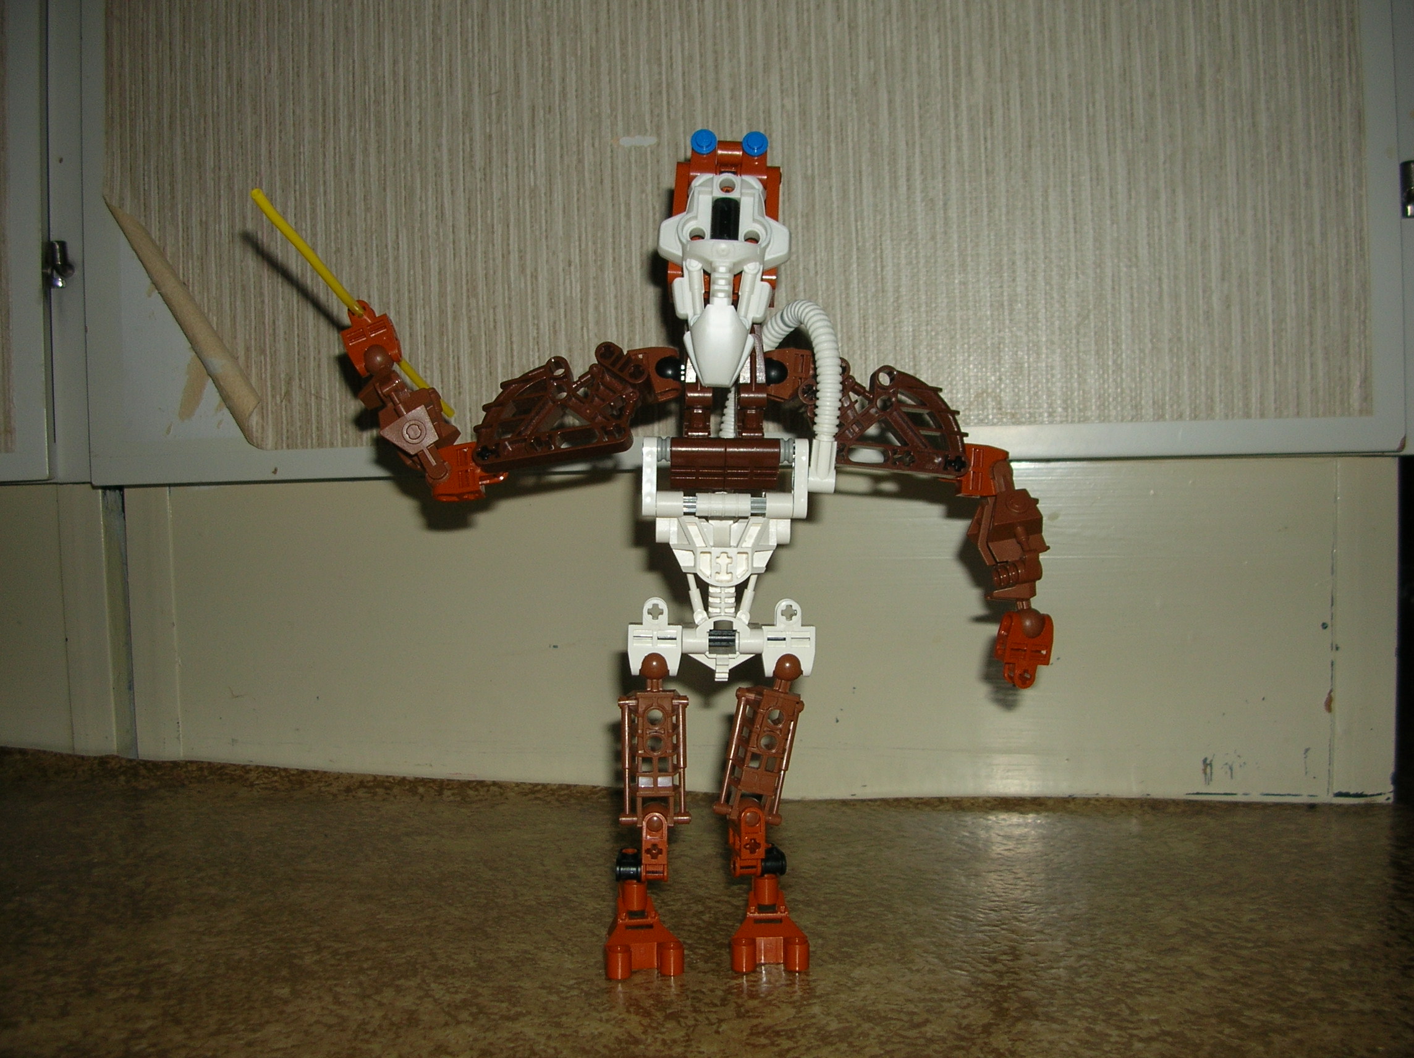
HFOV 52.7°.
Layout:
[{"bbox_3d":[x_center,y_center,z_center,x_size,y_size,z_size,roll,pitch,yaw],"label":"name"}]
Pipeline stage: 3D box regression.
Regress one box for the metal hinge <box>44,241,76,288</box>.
[{"bbox_3d":[-0.322,-0.132,0.710,0.011,0.023,0.009,-1,3,10],"label":"metal hinge"}]

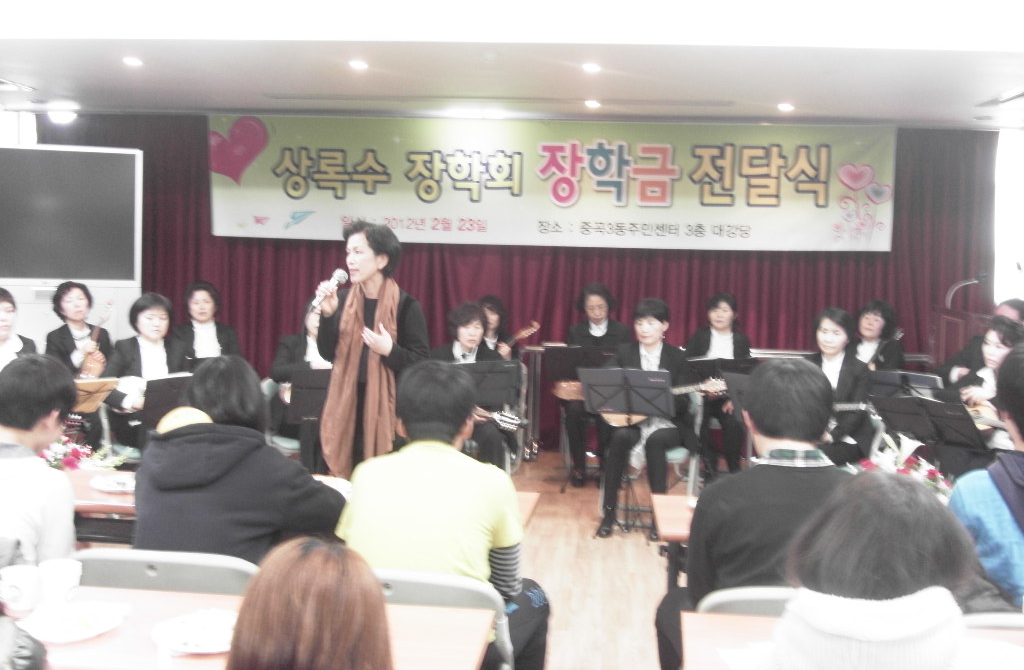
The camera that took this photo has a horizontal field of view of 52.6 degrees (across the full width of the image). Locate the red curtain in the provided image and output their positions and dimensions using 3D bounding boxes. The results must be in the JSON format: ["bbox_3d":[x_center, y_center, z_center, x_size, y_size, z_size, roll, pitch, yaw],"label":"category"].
[{"bbox_3d":[-0.116,-0.371,7.695,7.099,2.400,0.200,2,5,5],"label":"red curtain"}]

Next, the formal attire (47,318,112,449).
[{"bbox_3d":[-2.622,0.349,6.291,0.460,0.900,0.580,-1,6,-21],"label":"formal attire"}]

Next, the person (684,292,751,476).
[{"bbox_3d":[1.349,0.319,6.828,0.470,1.220,0.680,2,7,13],"label":"person"}]

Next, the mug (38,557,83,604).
[{"bbox_3d":[-1.047,0.581,2.400,0.094,0.090,0.094,1,6,0],"label":"mug"}]

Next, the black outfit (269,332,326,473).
[{"bbox_3d":[-1.103,0.467,5.617,0.470,0.900,0.620,0,5,-12],"label":"black outfit"}]

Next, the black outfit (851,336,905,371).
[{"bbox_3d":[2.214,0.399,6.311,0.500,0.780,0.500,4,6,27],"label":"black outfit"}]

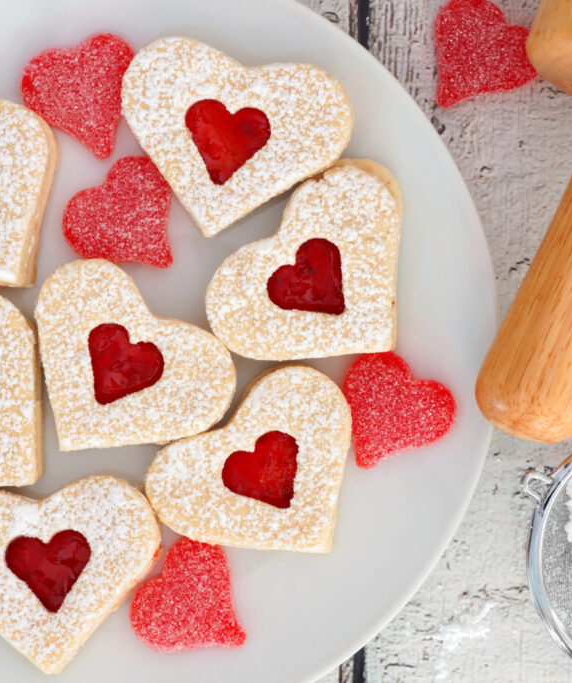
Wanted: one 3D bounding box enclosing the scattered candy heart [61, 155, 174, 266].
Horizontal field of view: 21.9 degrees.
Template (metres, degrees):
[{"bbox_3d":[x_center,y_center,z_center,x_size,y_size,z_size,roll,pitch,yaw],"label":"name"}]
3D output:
[{"bbox_3d":[-0.046,-0.035,0.436,0.034,0.011,0.033,-40,89,-1],"label":"scattered candy heart"}]

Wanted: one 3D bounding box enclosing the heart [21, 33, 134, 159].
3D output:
[{"bbox_3d":[-0.059,-0.071,0.437,0.035,0.011,0.035,-18,88,0],"label":"heart"}]

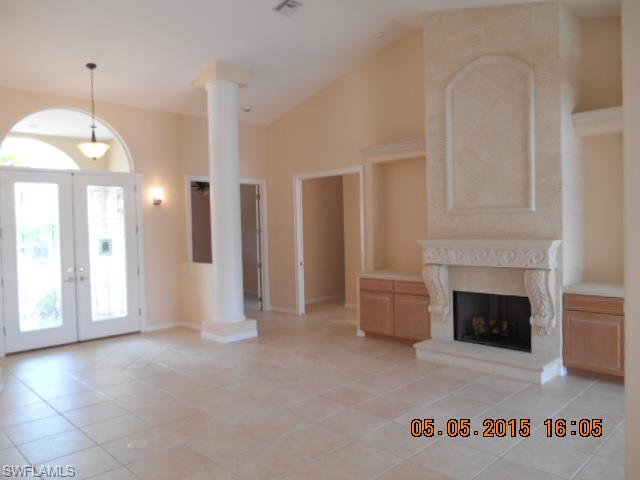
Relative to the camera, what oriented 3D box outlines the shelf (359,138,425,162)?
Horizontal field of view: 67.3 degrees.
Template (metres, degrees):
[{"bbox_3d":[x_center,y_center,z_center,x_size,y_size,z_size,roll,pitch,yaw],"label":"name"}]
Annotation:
[{"bbox_3d":[1.153,-1.287,6.981,0.278,0.189,1.322,-3,2,-45],"label":"shelf"}]

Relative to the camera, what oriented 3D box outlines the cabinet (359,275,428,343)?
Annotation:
[{"bbox_3d":[1.203,0.948,6.790,0.576,0.884,1.173,-3,2,-45],"label":"cabinet"}]

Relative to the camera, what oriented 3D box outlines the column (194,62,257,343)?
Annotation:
[{"bbox_3d":[-1.385,-0.525,7.133,0.601,3.925,0.601,-3,2,-45],"label":"column"}]

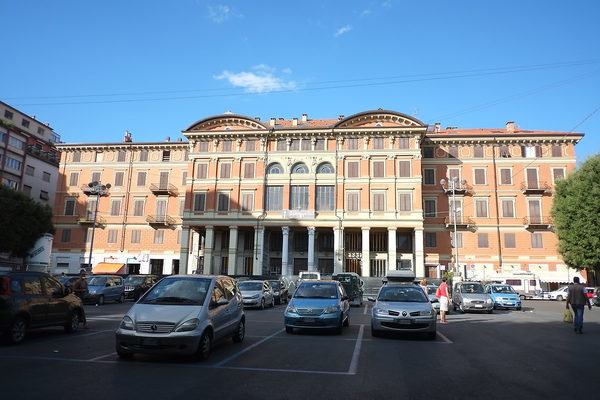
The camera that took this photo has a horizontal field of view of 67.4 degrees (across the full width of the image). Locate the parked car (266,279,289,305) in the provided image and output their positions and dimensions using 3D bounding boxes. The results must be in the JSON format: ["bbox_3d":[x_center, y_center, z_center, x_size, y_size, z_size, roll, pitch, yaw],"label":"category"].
[{"bbox_3d":[-1.675,5.801,28.769,1.680,1.450,3.850,0,-10,7],"label":"parked car"}]

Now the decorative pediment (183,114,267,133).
[{"bbox_3d":[-9.224,-9.415,56.430,10.605,2.172,1.500,0,-11,7],"label":"decorative pediment"}]

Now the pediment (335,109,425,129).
[{"bbox_3d":[9.471,-9.489,54.087,10.537,2.275,1.500,0,-11,7],"label":"pediment"}]

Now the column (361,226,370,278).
[{"bbox_3d":[8.088,6.924,55.224,1.080,7.040,1.020,0,-10,6],"label":"column"}]

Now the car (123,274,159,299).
[{"bbox_3d":[-10.303,5.618,29.143,1.740,1.600,4.100,0,-10,7],"label":"car"}]

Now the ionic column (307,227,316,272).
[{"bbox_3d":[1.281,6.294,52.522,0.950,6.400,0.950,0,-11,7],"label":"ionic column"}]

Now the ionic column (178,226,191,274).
[{"bbox_3d":[-14.616,6.932,57.581,1.080,7.023,1.020,0,-10,6],"label":"ionic column"}]

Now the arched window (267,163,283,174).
[{"bbox_3d":[-3.176,-4.046,58.206,2.432,1.580,0.400,0,-10,6],"label":"arched window"}]

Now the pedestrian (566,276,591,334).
[{"bbox_3d":[8.996,3.450,14.670,0.680,1.770,0.460,-2,-11,18],"label":"pedestrian"}]

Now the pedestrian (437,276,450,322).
[{"bbox_3d":[5.592,3.939,17.688,0.400,1.670,0.500,12,-15,-43],"label":"pedestrian"}]

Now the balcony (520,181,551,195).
[{"bbox_3d":[27.471,-1.426,52.667,2.768,1.330,1.000,0,-11,7],"label":"balcony"}]

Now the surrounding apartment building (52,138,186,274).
[{"bbox_3d":[-24.647,2.615,69.535,20.500,21.800,13.000,0,-10,6],"label":"surrounding apartment building"}]

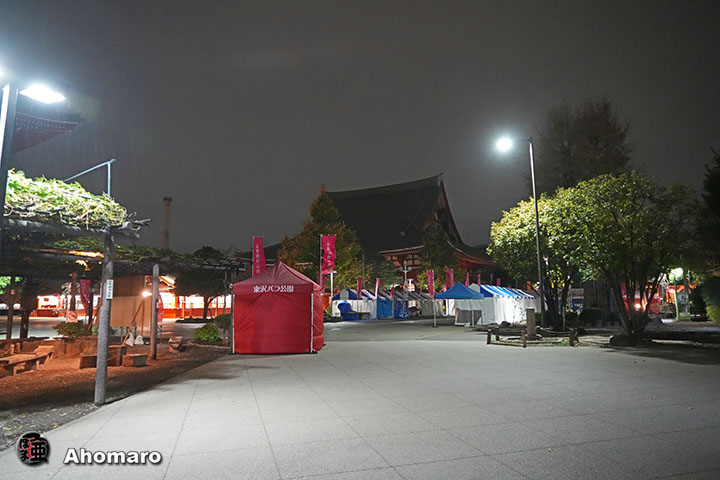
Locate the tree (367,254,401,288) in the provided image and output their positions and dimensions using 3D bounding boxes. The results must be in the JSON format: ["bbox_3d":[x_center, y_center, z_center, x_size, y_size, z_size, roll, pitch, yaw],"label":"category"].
[{"bbox_3d":[2.938,5.375,60.000,4.600,7.000,4.600,-1,-7,0],"label":"tree"}]

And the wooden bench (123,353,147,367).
[{"bbox_3d":[-5.834,3.097,12.446,0.520,0.340,0.420,-6,-8,31],"label":"wooden bench"}]

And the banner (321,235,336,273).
[{"bbox_3d":[-1.178,0.549,18.077,0.600,1.520,0.060,-2,-7,6],"label":"banner"}]

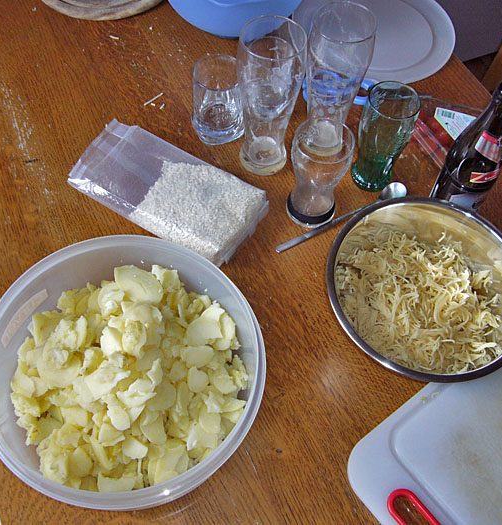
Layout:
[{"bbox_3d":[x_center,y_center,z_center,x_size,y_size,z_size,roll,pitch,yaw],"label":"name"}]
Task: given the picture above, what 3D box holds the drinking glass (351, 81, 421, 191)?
[{"bbox_3d":[0.192,-0.179,0.826,0.071,0.153,0.071,6,59,0],"label":"drinking glass"}]

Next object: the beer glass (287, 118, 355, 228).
[{"bbox_3d":[0.092,-0.120,0.791,0.079,0.142,0.079,6,59,0],"label":"beer glass"}]

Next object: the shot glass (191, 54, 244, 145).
[{"bbox_3d":[-0.048,-0.252,0.883,0.087,0.109,0.087,6,59,0],"label":"shot glass"}]

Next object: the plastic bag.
[{"bbox_3d":[-0.128,-0.114,0.831,0.286,0.045,0.133,29,61,13],"label":"plastic bag"}]

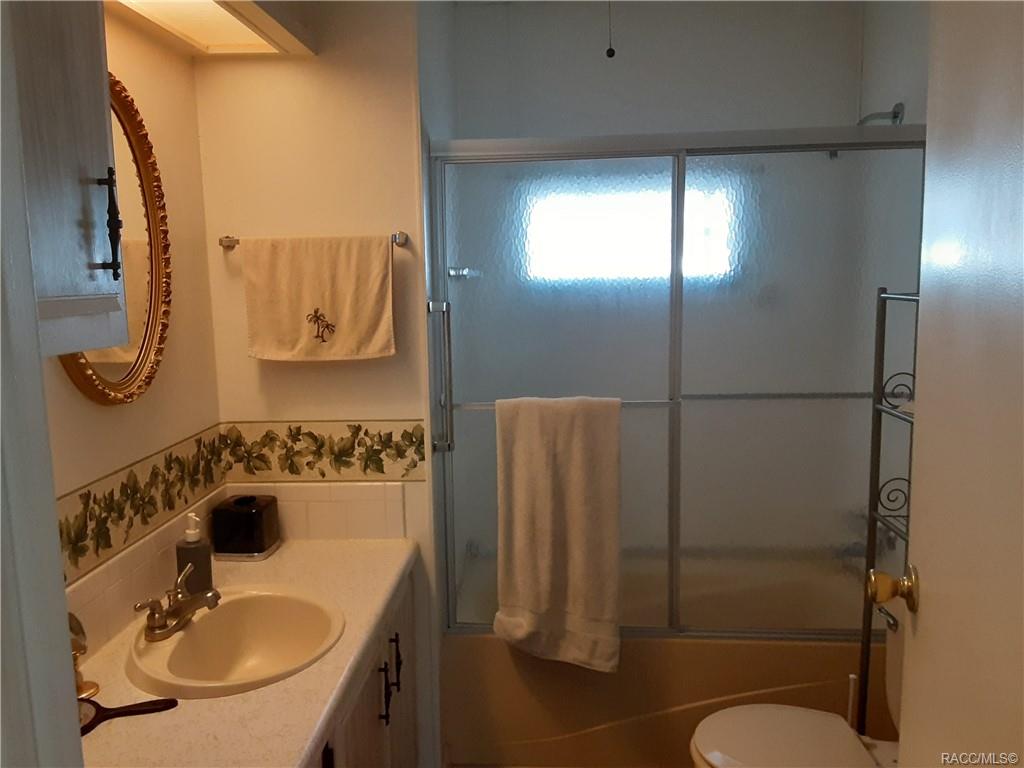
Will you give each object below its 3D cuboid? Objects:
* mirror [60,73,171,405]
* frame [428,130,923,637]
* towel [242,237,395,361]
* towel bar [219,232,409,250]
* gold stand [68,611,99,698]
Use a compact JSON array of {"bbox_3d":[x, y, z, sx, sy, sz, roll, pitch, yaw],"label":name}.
[{"bbox_3d":[-0.822,-0.299,1.632,0.040,0.700,0.525,0,8,4],"label":"mirror"},{"bbox_3d":[0.455,0.036,2.254,1.345,1.440,0.075,0,8,4],"label":"frame"},{"bbox_3d":[-0.491,-0.221,2.062,0.388,0.315,0.055,0,8,4],"label":"towel"},{"bbox_3d":[-0.509,-0.370,2.072,0.490,0.041,0.070,0,8,4],"label":"towel bar"},{"bbox_3d":[-0.780,0.476,1.420,0.076,0.160,0.076,0,8,4],"label":"gold stand"}]

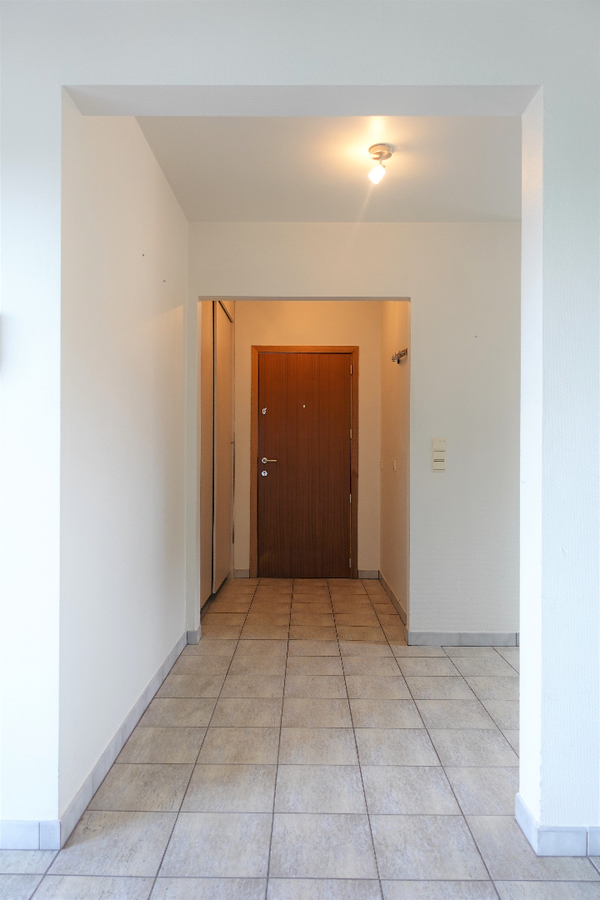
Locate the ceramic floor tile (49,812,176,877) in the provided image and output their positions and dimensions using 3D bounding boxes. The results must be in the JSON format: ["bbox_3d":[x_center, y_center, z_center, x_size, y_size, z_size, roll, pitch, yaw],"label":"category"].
[{"bbox_3d":[-0.538,1.160,1.774,0.300,0.010,0.297,0,0,0],"label":"ceramic floor tile"}]

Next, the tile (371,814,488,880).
[{"bbox_3d":[0.368,1.166,1.767,0.300,0.010,0.297,0,0,0],"label":"tile"}]

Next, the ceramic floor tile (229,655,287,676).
[{"bbox_3d":[-0.223,1.165,3.232,0.299,0.010,0.294,0,0,0],"label":"ceramic floor tile"}]

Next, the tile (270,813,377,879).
[{"bbox_3d":[0.066,1.156,1.754,0.298,0.010,0.293,0,0,1],"label":"tile"}]

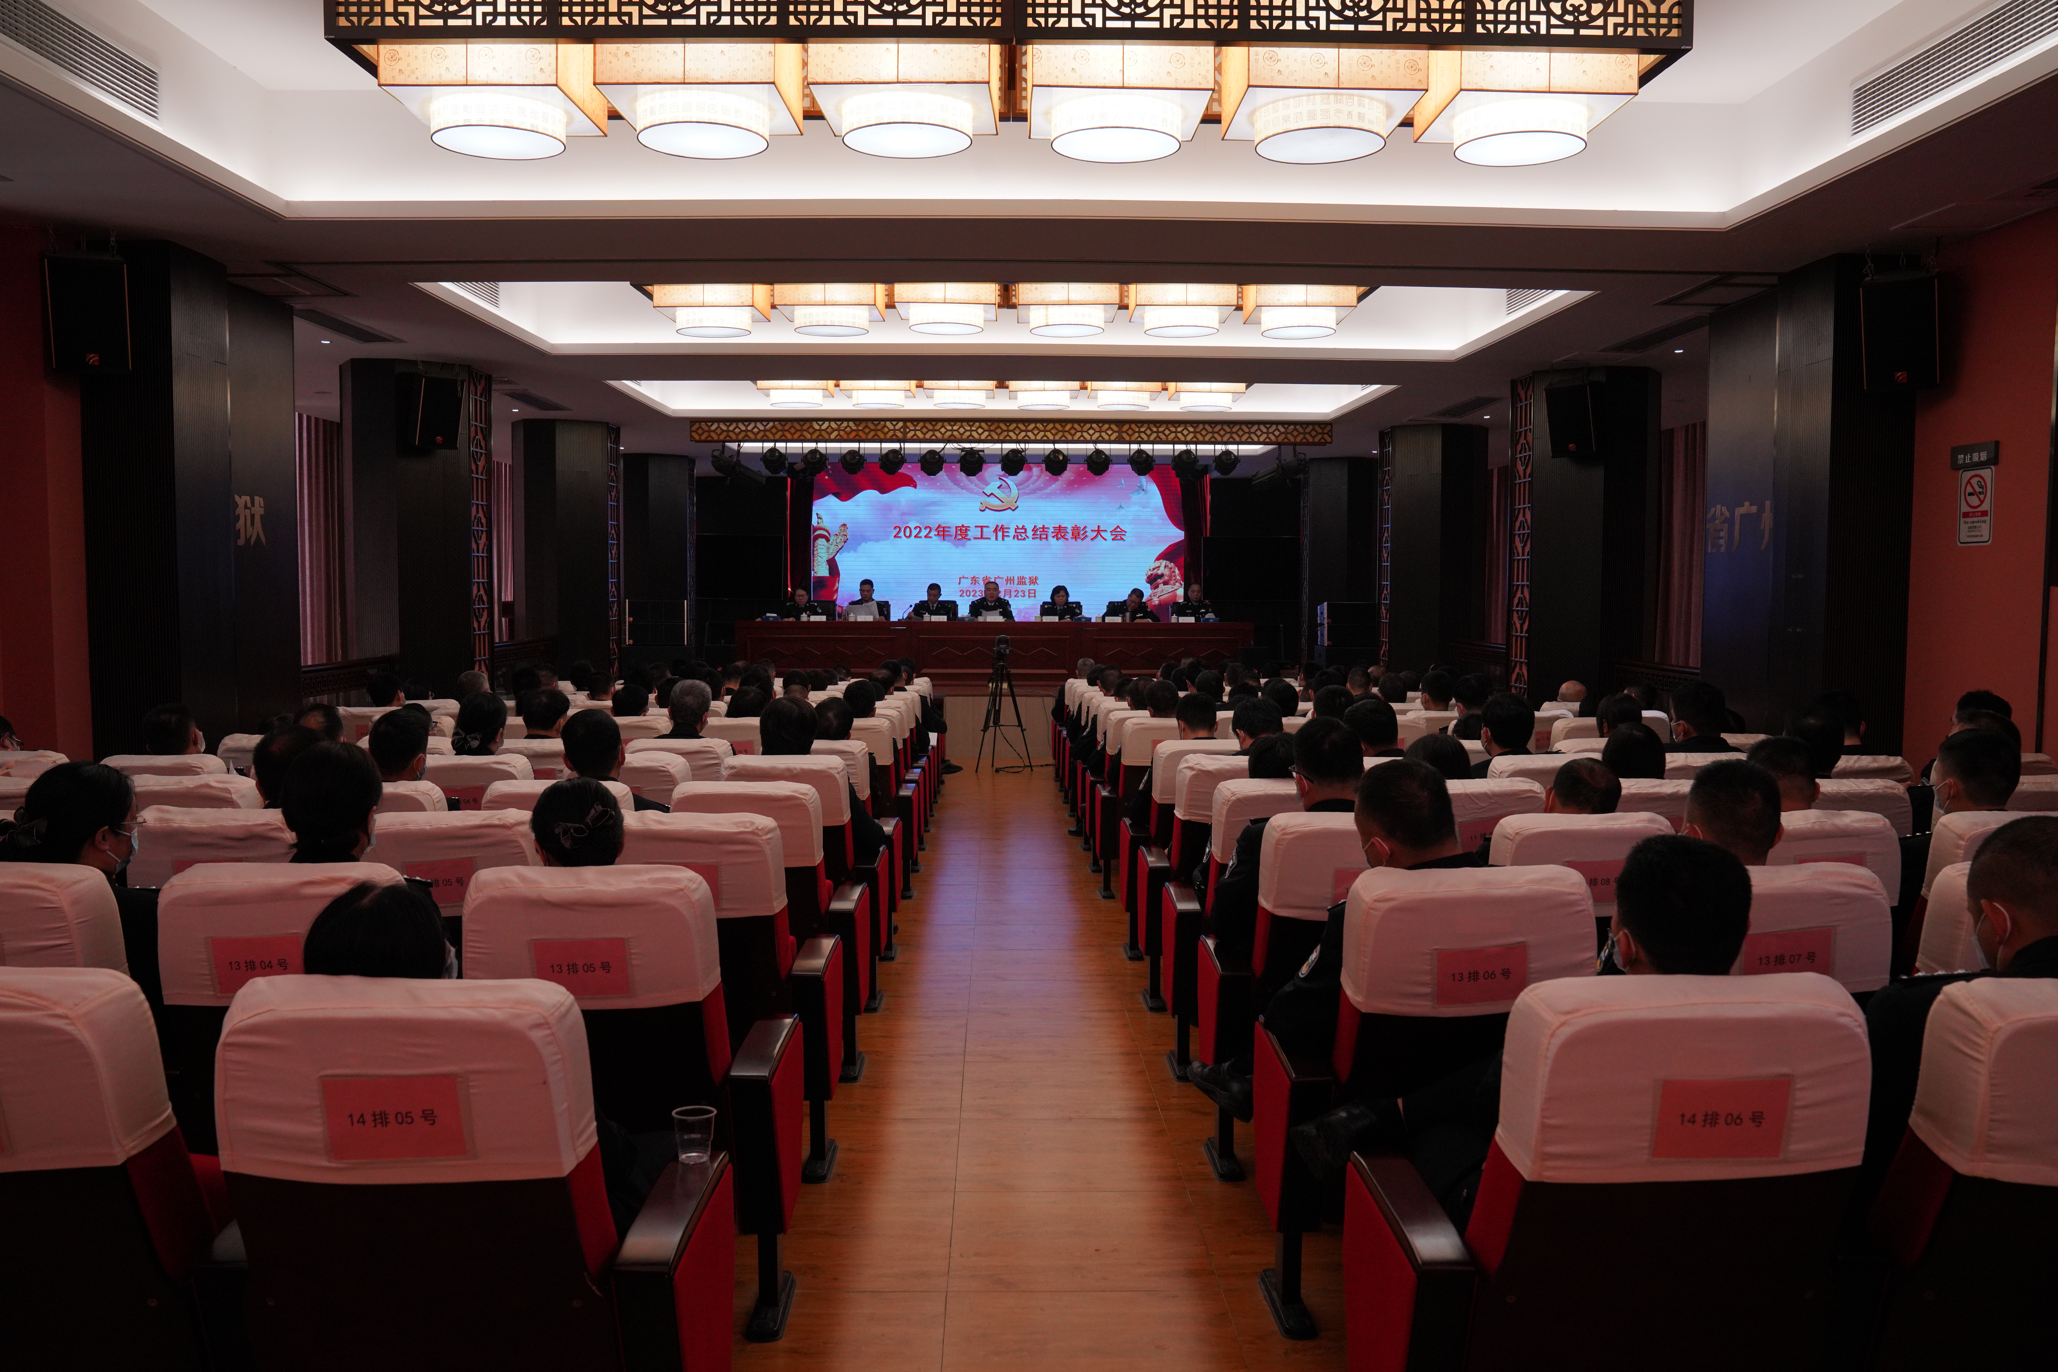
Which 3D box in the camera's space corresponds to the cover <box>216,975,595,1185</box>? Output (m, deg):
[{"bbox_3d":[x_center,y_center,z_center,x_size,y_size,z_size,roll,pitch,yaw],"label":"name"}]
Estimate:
[{"bbox_3d":[-0.854,0.528,2.062,0.465,0.260,0.150,0,12,-1],"label":"cover"}]

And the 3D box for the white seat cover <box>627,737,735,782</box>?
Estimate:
[{"bbox_3d":[-1.496,0.361,6.381,0.465,0.260,0.150,0,12,-1],"label":"white seat cover"}]

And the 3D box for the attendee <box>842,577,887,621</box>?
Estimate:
[{"bbox_3d":[-2.034,-0.686,18.643,0.550,1.300,0.750,0,4,-1],"label":"attendee"}]

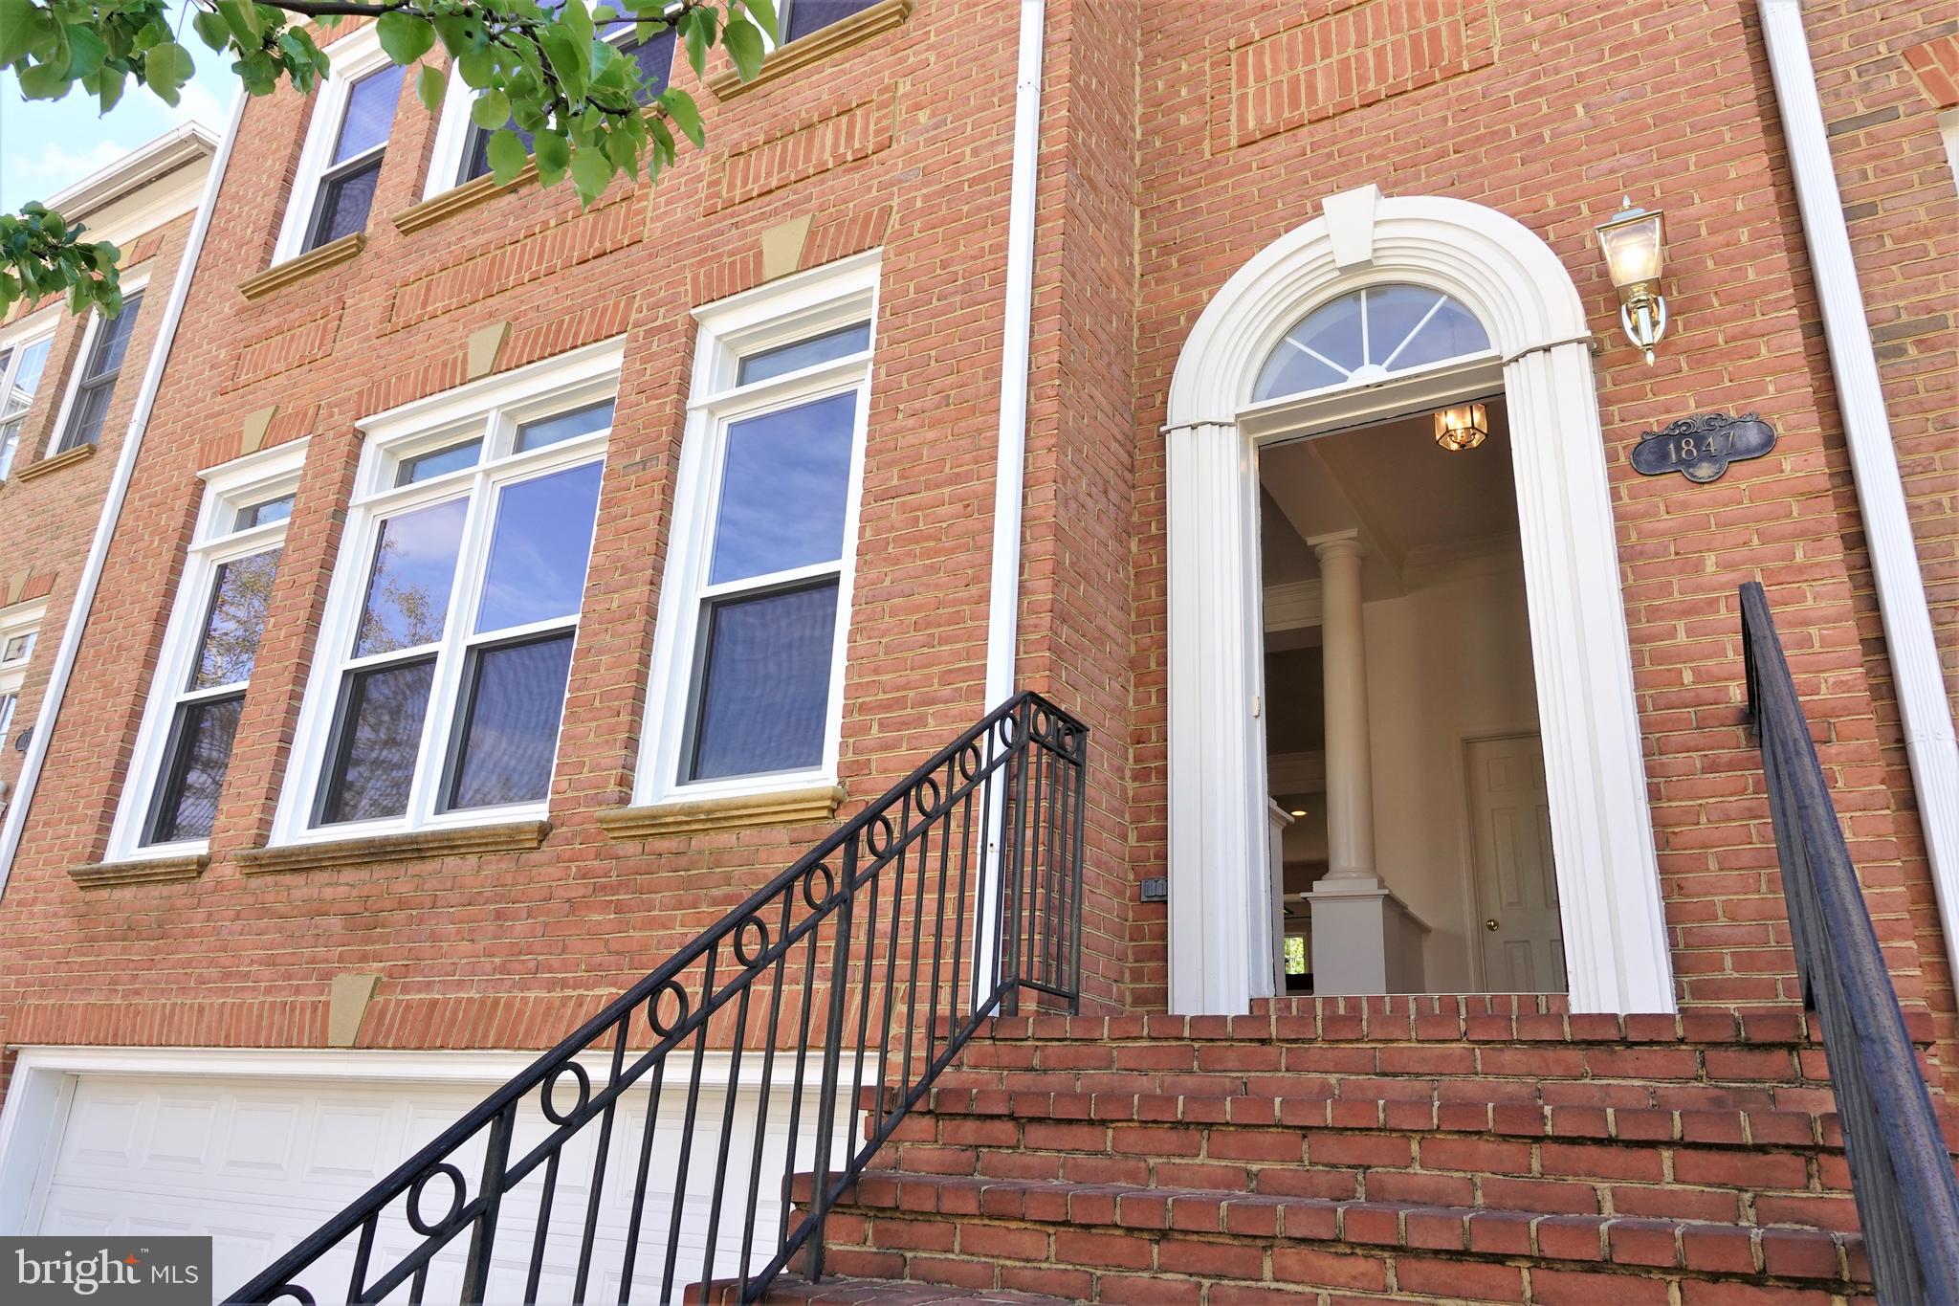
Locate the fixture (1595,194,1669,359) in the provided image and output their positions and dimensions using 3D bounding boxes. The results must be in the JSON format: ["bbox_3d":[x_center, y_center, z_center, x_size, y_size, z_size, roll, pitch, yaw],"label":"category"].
[{"bbox_3d":[2.066,-1.159,4.091,0.200,0.610,0.260,-9,-23,29],"label":"fixture"}]

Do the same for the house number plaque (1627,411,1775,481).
[{"bbox_3d":[2.185,-0.623,3.949,0.390,0.235,0.025,-9,-23,29],"label":"house number plaque"}]

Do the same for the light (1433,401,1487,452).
[{"bbox_3d":[2.421,-1.176,6.569,0.240,0.310,0.240,-9,-23,29],"label":"light"}]

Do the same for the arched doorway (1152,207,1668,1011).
[{"bbox_3d":[1.315,-0.257,4.327,1.460,3.020,0.250,-9,-23,29],"label":"arched doorway"}]

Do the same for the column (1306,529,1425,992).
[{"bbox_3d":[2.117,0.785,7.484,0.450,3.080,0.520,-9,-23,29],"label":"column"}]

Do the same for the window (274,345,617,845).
[{"bbox_3d":[-2.379,-0.256,5.947,1.860,2.190,0.150,-9,-23,29],"label":"window"}]

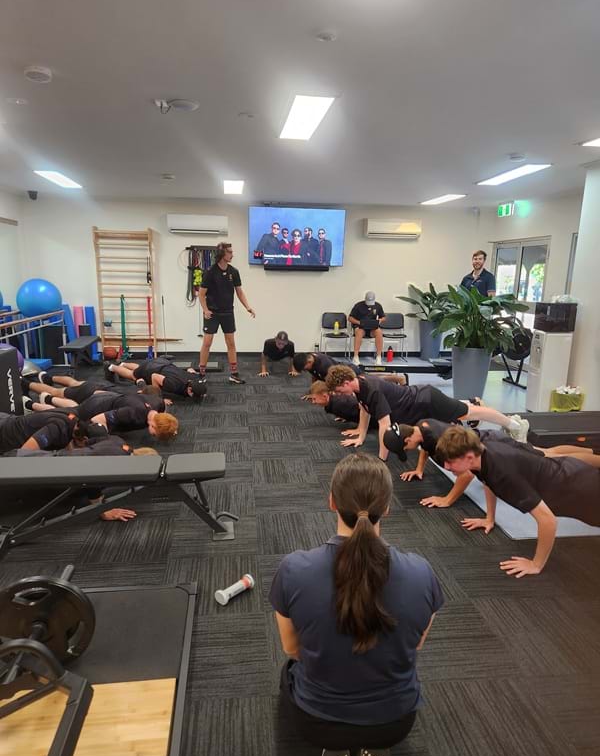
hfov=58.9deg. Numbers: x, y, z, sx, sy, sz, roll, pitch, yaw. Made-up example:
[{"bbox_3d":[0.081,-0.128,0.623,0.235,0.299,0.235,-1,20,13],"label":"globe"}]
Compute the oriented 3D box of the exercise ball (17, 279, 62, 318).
[{"bbox_3d":[-4.088,-1.230,8.358,0.645,0.645,0.645,0,12,-7],"label":"exercise ball"}]

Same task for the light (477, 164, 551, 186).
[{"bbox_3d":[2.481,-2.388,6.257,0.290,0.050,1.200,-1,11,-7],"label":"light"}]

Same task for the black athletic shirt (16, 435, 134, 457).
[{"bbox_3d":[-1.525,0.588,3.594,0.700,0.280,0.500,-2,11,2],"label":"black athletic shirt"}]

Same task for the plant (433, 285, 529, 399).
[{"bbox_3d":[2.245,-0.443,6.663,1.130,1.420,1.100,-1,11,-7],"label":"plant"}]

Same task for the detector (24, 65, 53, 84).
[{"bbox_3d":[-1.536,-1.781,3.123,0.142,0.052,0.142,-1,11,-7],"label":"detector"}]

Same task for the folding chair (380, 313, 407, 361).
[{"bbox_3d":[1.630,-0.719,9.468,0.480,0.810,0.500,0,12,-7],"label":"folding chair"}]

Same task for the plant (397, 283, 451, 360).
[{"bbox_3d":[2.285,-0.979,9.398,1.120,1.370,0.980,0,12,-7],"label":"plant"}]

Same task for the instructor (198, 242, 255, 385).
[{"bbox_3d":[-1.001,-0.889,7.374,0.680,1.900,0.420,-6,13,-32],"label":"instructor"}]

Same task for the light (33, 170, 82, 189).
[{"bbox_3d":[-3.205,-2.658,7.116,0.300,0.050,1.220,0,12,-7],"label":"light"}]

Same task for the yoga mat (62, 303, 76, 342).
[{"bbox_3d":[-3.790,-0.722,8.772,0.150,0.930,0.150,-8,3,-6],"label":"yoga mat"}]

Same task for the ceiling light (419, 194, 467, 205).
[{"bbox_3d":[2.257,-2.830,8.432,0.290,0.050,1.200,-1,11,-7],"label":"ceiling light"}]

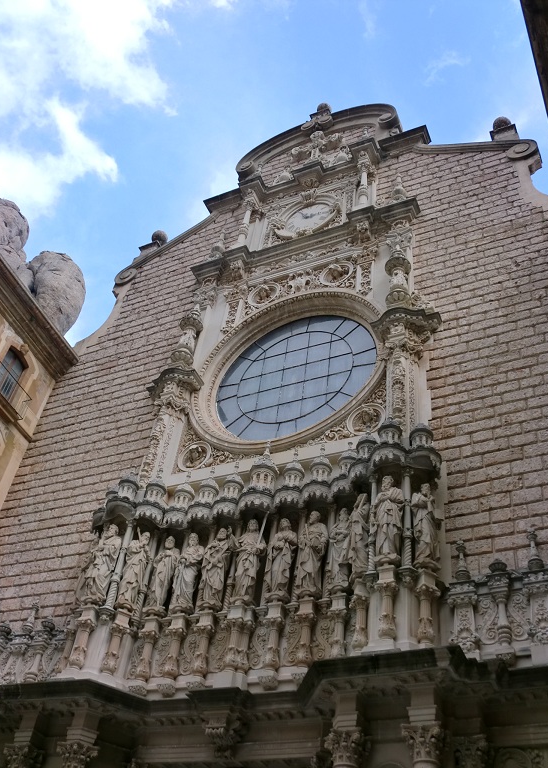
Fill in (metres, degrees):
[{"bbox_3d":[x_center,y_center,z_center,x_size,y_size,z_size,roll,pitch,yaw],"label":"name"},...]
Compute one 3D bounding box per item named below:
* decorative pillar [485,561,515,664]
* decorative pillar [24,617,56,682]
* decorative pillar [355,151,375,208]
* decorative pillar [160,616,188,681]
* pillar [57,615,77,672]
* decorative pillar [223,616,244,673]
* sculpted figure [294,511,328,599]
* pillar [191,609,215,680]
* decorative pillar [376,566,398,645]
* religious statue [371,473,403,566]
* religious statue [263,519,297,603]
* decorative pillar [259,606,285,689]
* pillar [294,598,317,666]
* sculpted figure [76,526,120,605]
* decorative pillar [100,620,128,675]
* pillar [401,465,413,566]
[{"bbox_3d":[3.886,3.841,13.186,0.350,1.992,0.340,-14,-49,21],"label":"decorative pillar"},{"bbox_3d":[-5.410,6.175,17.909,0.360,1.670,0.360,-14,-50,20],"label":"decorative pillar"},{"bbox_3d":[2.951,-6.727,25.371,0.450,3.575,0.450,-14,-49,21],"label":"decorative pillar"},{"bbox_3d":[-2.009,5.337,15.602,0.310,1.275,0.320,-14,-50,21],"label":"decorative pillar"},{"bbox_3d":[-4.545,5.693,16.966,0.310,1.360,0.310,20,-47,-11],"label":"pillar"},{"bbox_3d":[-0.762,4.980,15.033,0.310,1.225,0.320,-14,-50,21],"label":"decorative pillar"},{"bbox_3d":[0.790,3.432,15.898,0.620,2.062,0.480,-14,-50,21],"label":"sculpted figure"},{"bbox_3d":[-1.355,5.086,15.170,0.350,1.424,0.340,-14,-49,21],"label":"pillar"},{"bbox_3d":[1.948,3.761,13.298,0.340,1.424,0.340,-14,-49,21],"label":"decorative pillar"},{"bbox_3d":[2.149,2.517,14.508,0.550,2.062,0.450,-14,-49,21],"label":"religious statue"},{"bbox_3d":[0.096,3.551,15.791,0.550,1.988,0.450,-14,-49,21],"label":"religious statue"},{"bbox_3d":[-0.007,4.887,14.494,0.350,1.638,0.340,-14,-49,21],"label":"decorative pillar"},{"bbox_3d":[0.595,4.622,14.388,0.350,1.316,0.340,-14,-49,21],"label":"pillar"},{"bbox_3d":[-3.734,3.884,16.909,0.600,1.990,0.480,-14,-49,21],"label":"sculpted figure"},{"bbox_3d":[-3.164,5.282,15.545,0.340,1.104,0.340,12,-45,-3],"label":"decorative pillar"},{"bbox_3d":[2.529,2.495,14.731,0.210,2.312,0.210,-14,-50,21],"label":"pillar"}]

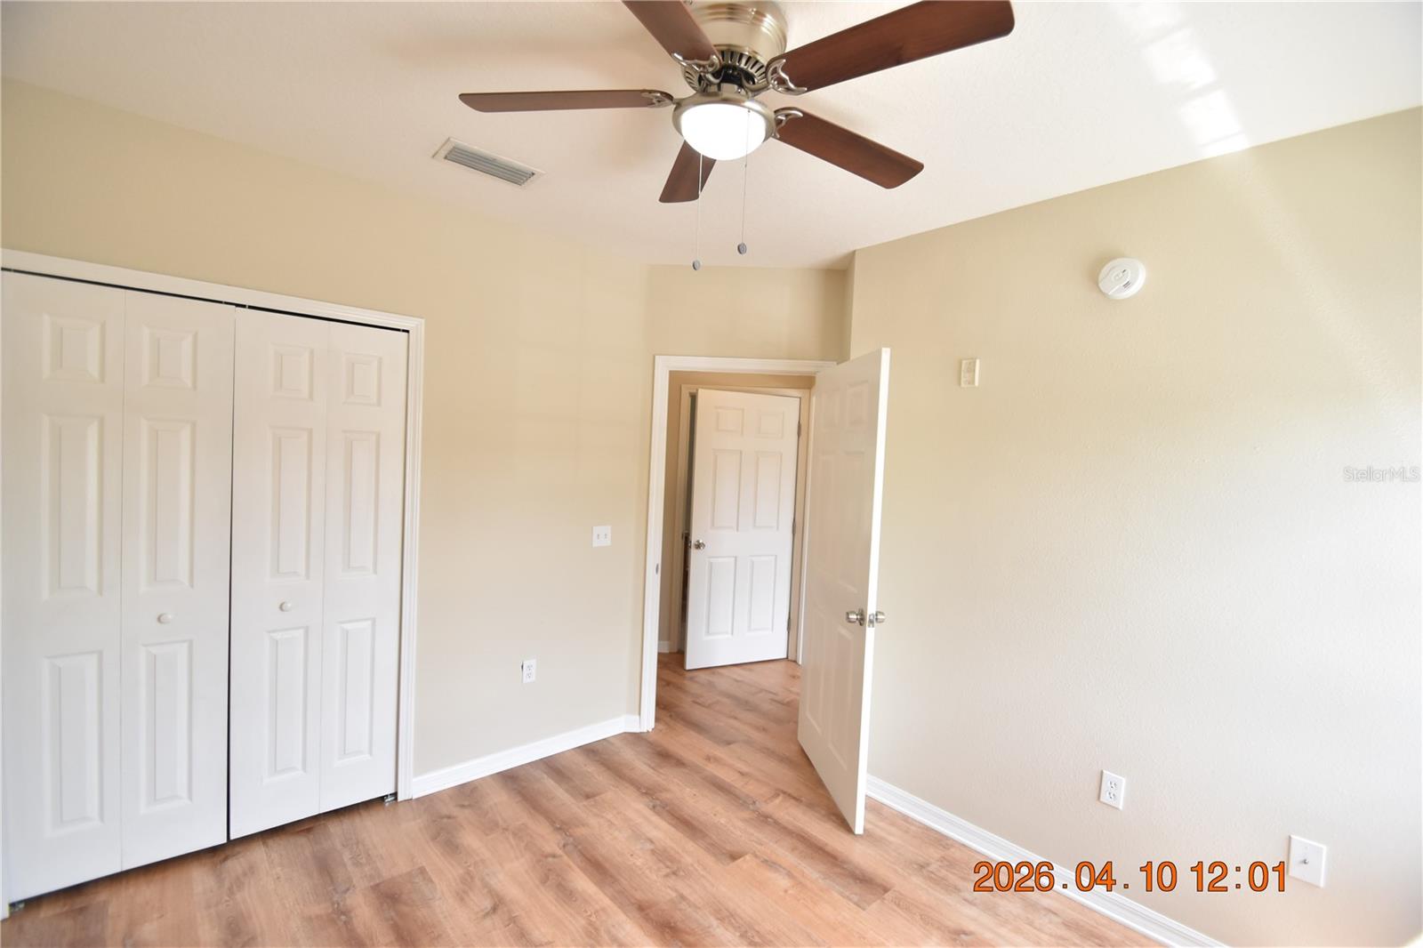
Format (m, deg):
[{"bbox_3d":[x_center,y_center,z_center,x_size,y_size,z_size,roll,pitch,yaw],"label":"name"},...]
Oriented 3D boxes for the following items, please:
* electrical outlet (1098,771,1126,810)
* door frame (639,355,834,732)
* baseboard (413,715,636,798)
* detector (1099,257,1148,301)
[{"bbox_3d":[1.447,1.139,2.138,0.010,0.114,0.070,0,3,-44],"label":"electrical outlet"},{"bbox_3d":[0.141,0.424,3.344,0.996,2.117,0.130,3,2,3],"label":"door frame"},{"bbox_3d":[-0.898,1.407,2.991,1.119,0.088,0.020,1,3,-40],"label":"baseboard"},{"bbox_3d":[1.463,-0.695,2.111,0.045,0.140,0.140,0,3,-44],"label":"detector"}]

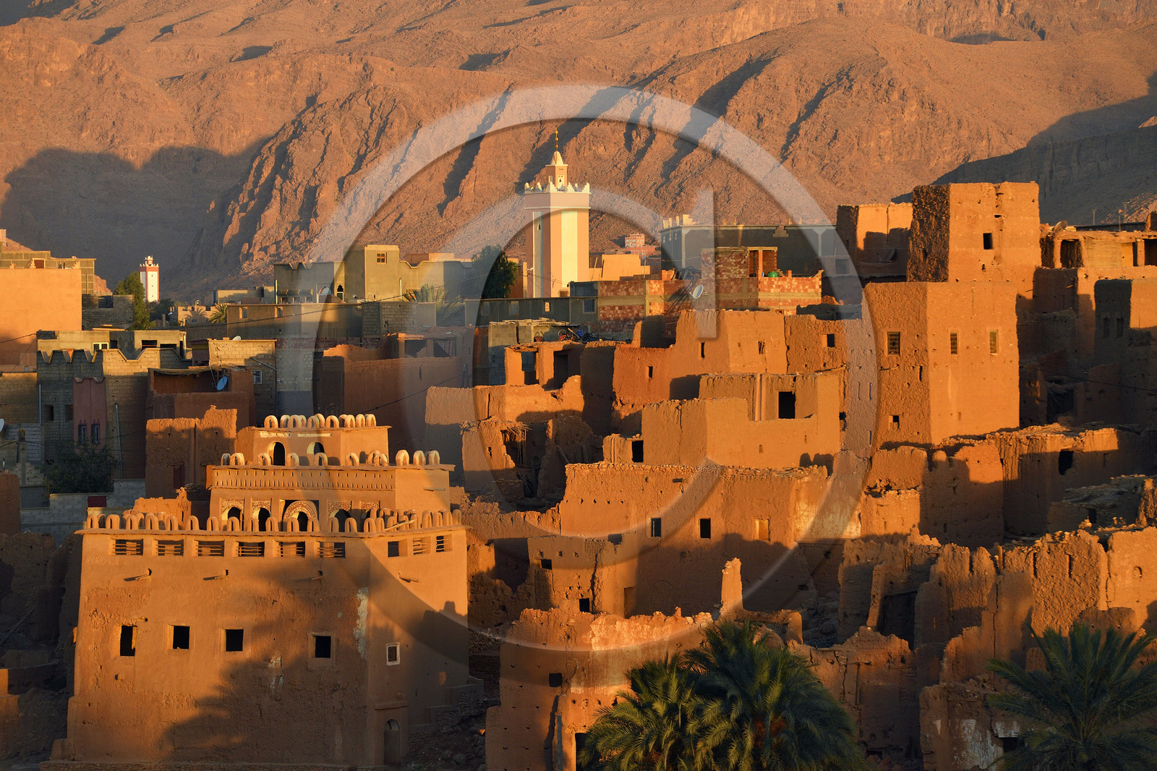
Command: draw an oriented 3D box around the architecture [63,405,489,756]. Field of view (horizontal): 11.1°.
[{"bbox_3d":[-14.060,8.850,266.000,15.600,15.100,9.800,0,1,25],"label":"architecture"}]

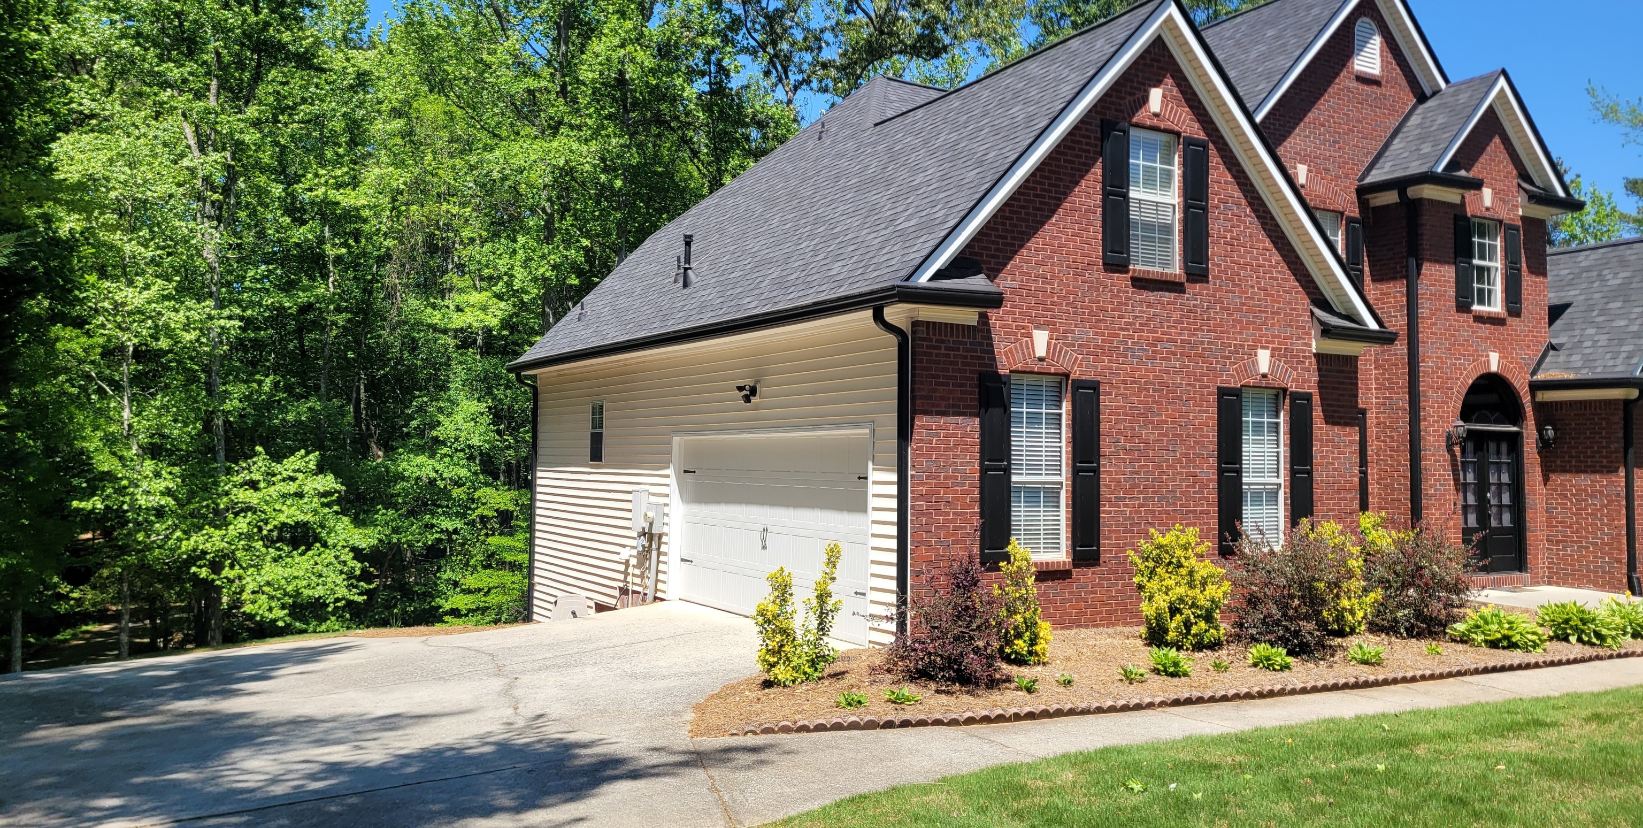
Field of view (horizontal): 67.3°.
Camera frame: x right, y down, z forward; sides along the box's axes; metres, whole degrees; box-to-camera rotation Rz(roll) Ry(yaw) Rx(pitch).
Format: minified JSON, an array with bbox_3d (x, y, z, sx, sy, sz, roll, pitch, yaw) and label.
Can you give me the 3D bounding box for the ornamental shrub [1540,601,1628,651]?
[{"bbox_3d":[7.664,2.088,12.426,0.918,0.439,0.900,2,-3,-31],"label":"ornamental shrub"}]

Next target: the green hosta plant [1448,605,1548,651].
[{"bbox_3d":[6.610,2.080,12.090,0.880,0.380,0.840,2,-3,-30],"label":"green hosta plant"}]

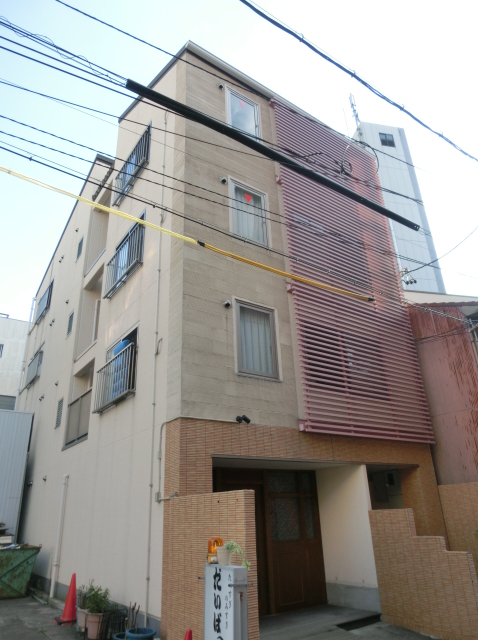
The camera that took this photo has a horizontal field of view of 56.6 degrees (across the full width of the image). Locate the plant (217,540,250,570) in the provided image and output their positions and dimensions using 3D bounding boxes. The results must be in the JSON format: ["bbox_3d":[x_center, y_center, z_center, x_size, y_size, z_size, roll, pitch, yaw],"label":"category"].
[{"bbox_3d":[-0.071,2.378,4.470,0.270,0.280,0.240,14,-28,-32],"label":"plant"}]

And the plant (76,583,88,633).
[{"bbox_3d":[-2.362,4.432,6.847,0.240,0.600,0.240,14,-28,-32],"label":"plant"}]

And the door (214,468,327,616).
[{"bbox_3d":[0.629,4.098,8.347,2.540,2.440,0.100,14,-28,-32],"label":"door"}]

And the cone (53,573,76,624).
[{"bbox_3d":[-2.843,4.698,7.542,0.380,0.705,0.380,14,-28,-32],"label":"cone"}]

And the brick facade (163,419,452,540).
[{"bbox_3d":[1.631,3.521,7.817,6.250,3.000,0.450,14,-28,-32],"label":"brick facade"}]

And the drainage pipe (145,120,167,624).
[{"bbox_3d":[-1.461,-0.209,8.054,0.060,10.000,0.060,14,-28,-32],"label":"drainage pipe"}]

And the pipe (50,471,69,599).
[{"bbox_3d":[-4.101,4.832,10.138,0.150,2.570,0.100,14,-28,-32],"label":"pipe"}]

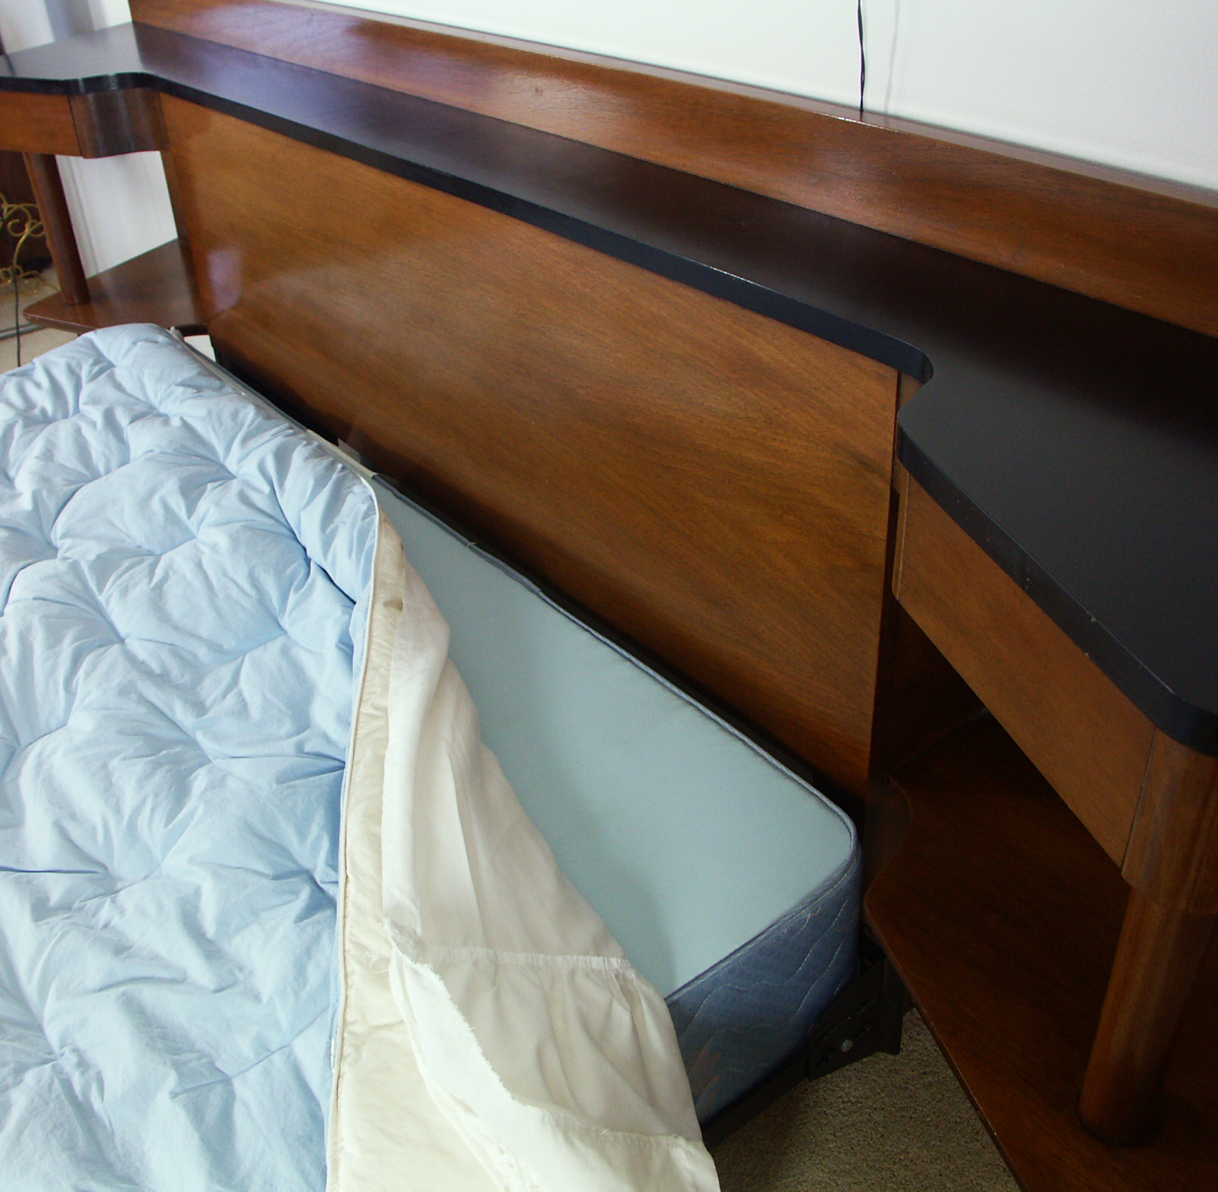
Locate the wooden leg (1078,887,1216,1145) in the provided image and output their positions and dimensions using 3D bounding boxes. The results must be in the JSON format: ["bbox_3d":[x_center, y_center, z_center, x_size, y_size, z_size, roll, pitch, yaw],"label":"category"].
[{"bbox_3d":[0.312,0.211,0.730,0.050,0.277,0.050,-24,38,-29],"label":"wooden leg"}]

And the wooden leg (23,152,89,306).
[{"bbox_3d":[-0.927,-0.628,2.154,0.050,0.277,0.050,-24,38,-29],"label":"wooden leg"}]

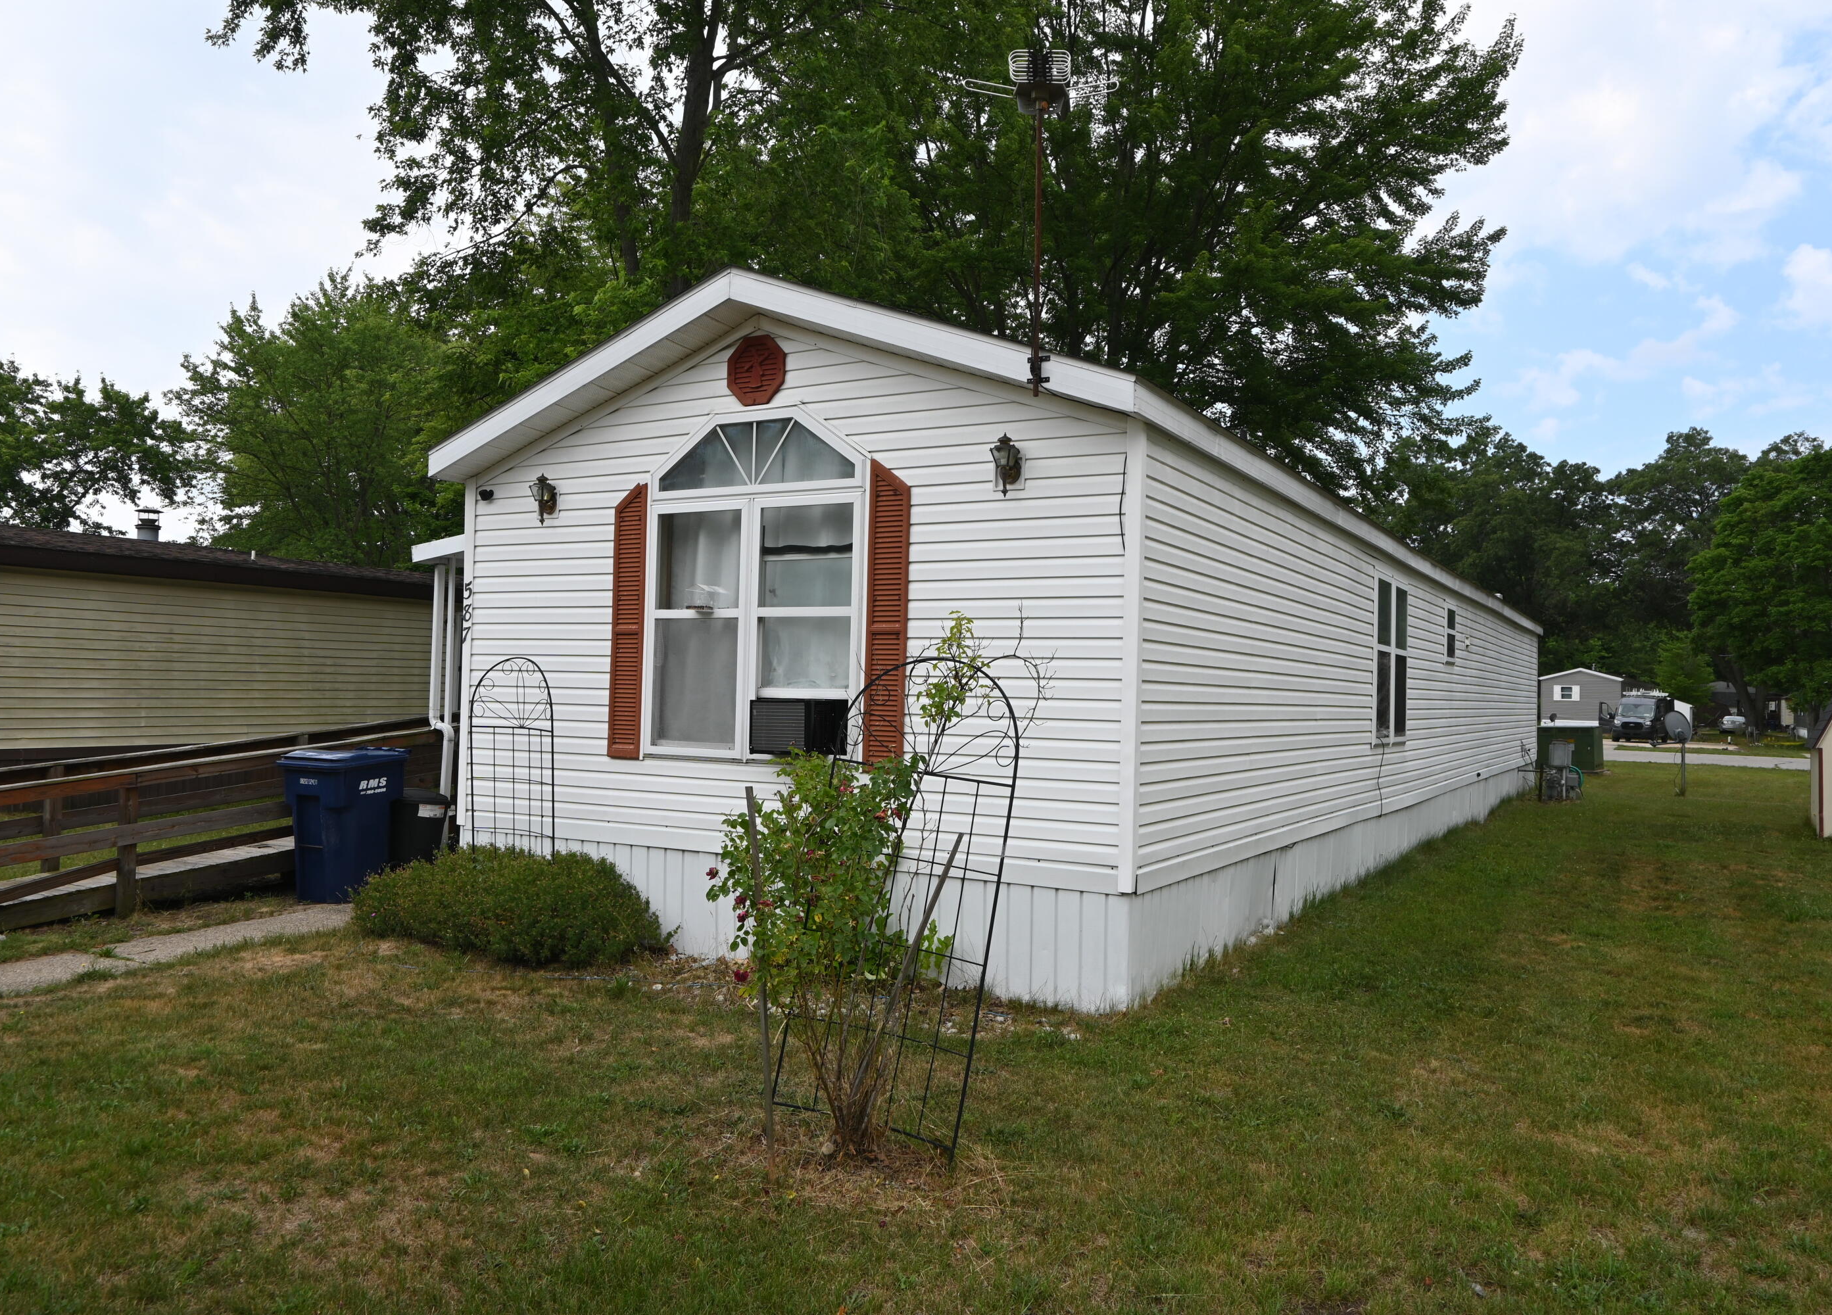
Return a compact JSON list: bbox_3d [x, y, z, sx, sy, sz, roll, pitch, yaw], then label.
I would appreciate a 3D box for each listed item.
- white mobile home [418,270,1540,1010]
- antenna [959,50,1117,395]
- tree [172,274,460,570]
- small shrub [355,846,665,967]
[{"bbox_3d":[3.953,0.168,16.259,5.111,3.988,20.283,1,-2,30],"label":"white mobile home"},{"bbox_3d":[0.598,-2.112,6.365,0.750,1.660,0.500,1,-2,5],"label":"antenna"},{"bbox_3d":[-14.191,-3.592,32.129,8.000,11.493,8.000,1,-2,30],"label":"tree"},{"bbox_3d":[-2.593,1.447,8.040,2.100,0.640,1.050,1,-2,30],"label":"small shrub"}]

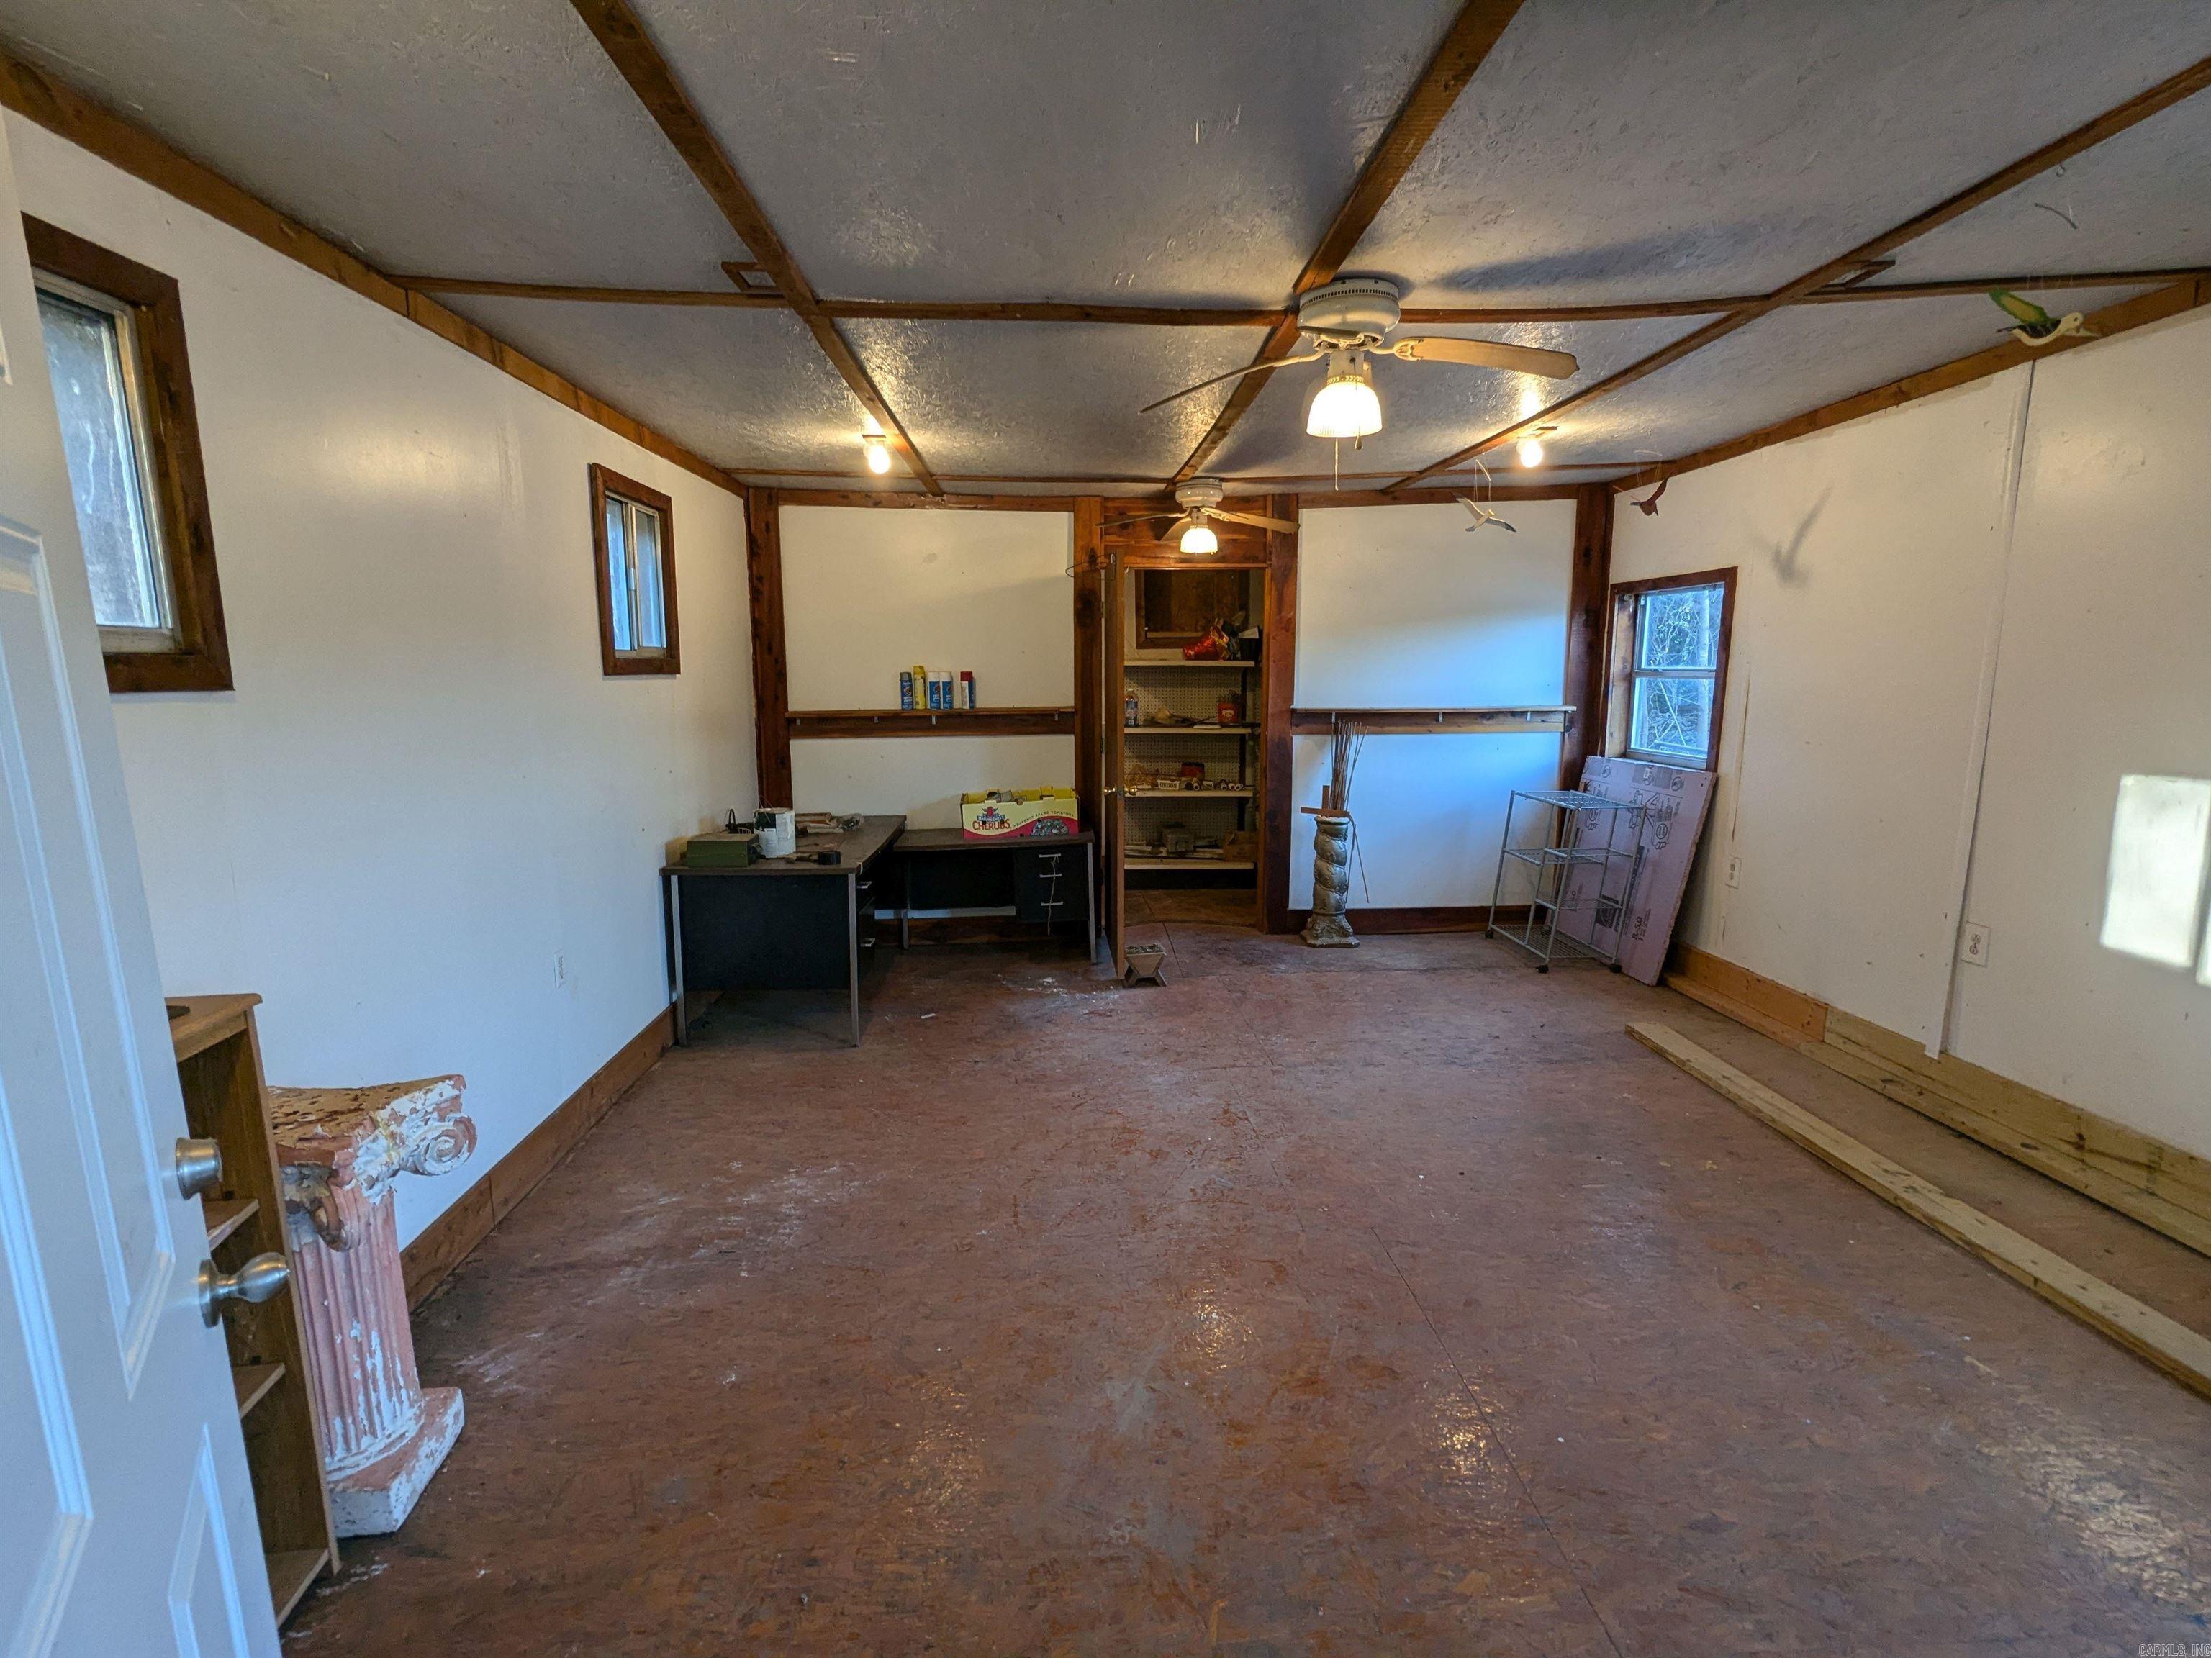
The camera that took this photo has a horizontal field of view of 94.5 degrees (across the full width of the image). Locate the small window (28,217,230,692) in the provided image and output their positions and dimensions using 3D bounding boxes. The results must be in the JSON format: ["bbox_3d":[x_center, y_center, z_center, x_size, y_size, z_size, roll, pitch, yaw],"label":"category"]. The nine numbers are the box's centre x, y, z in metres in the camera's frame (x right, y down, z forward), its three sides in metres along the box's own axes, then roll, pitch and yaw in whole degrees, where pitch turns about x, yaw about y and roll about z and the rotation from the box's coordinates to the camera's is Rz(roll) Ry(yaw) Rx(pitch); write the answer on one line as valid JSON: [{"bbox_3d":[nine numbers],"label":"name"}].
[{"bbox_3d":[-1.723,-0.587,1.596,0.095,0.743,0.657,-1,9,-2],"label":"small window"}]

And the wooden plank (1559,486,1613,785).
[{"bbox_3d":[2.692,-0.650,5.837,0.207,2.501,0.090,0,9,-3],"label":"wooden plank"}]

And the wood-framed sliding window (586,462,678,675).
[{"bbox_3d":[-1.795,-0.948,3.886,0.070,0.718,0.727,0,9,-3],"label":"wood-framed sliding window"}]

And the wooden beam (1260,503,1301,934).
[{"bbox_3d":[0.981,-0.594,5.760,0.147,2.416,0.090,0,9,-3],"label":"wooden beam"}]

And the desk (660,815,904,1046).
[{"bbox_3d":[-1.393,0.405,4.811,0.784,0.743,1.487,-1,9,-2],"label":"desk"}]

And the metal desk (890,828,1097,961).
[{"bbox_3d":[-0.571,0.356,5.401,1.045,0.631,0.491,-1,9,-2],"label":"metal desk"}]

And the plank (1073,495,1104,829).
[{"bbox_3d":[-0.074,-0.686,5.531,0.146,2.120,0.055,-1,9,-2],"label":"plank"}]

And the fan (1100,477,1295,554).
[{"bbox_3d":[0.451,-1.482,4.862,1.072,0.329,1.072,-1,9,-2],"label":"fan"}]

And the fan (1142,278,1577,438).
[{"bbox_3d":[0.586,-1.130,2.475,1.072,0.329,1.072,1,9,13],"label":"fan"}]

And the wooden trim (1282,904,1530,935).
[{"bbox_3d":[1.758,0.508,5.812,1.495,0.143,0.035,-1,9,-2],"label":"wooden trim"}]

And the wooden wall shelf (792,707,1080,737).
[{"bbox_3d":[-0.937,-0.578,5.591,1.551,0.144,0.130,0,9,-3],"label":"wooden wall shelf"}]

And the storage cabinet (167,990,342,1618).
[{"bbox_3d":[-1.399,0.825,1.272,0.290,1.015,0.760,-1,9,-7],"label":"storage cabinet"}]

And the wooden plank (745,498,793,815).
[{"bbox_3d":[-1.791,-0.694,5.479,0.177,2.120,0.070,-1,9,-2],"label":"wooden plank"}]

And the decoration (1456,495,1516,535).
[{"bbox_3d":[1.641,-1.358,4.413,0.290,0.160,0.180,-4,10,-22],"label":"decoration"}]

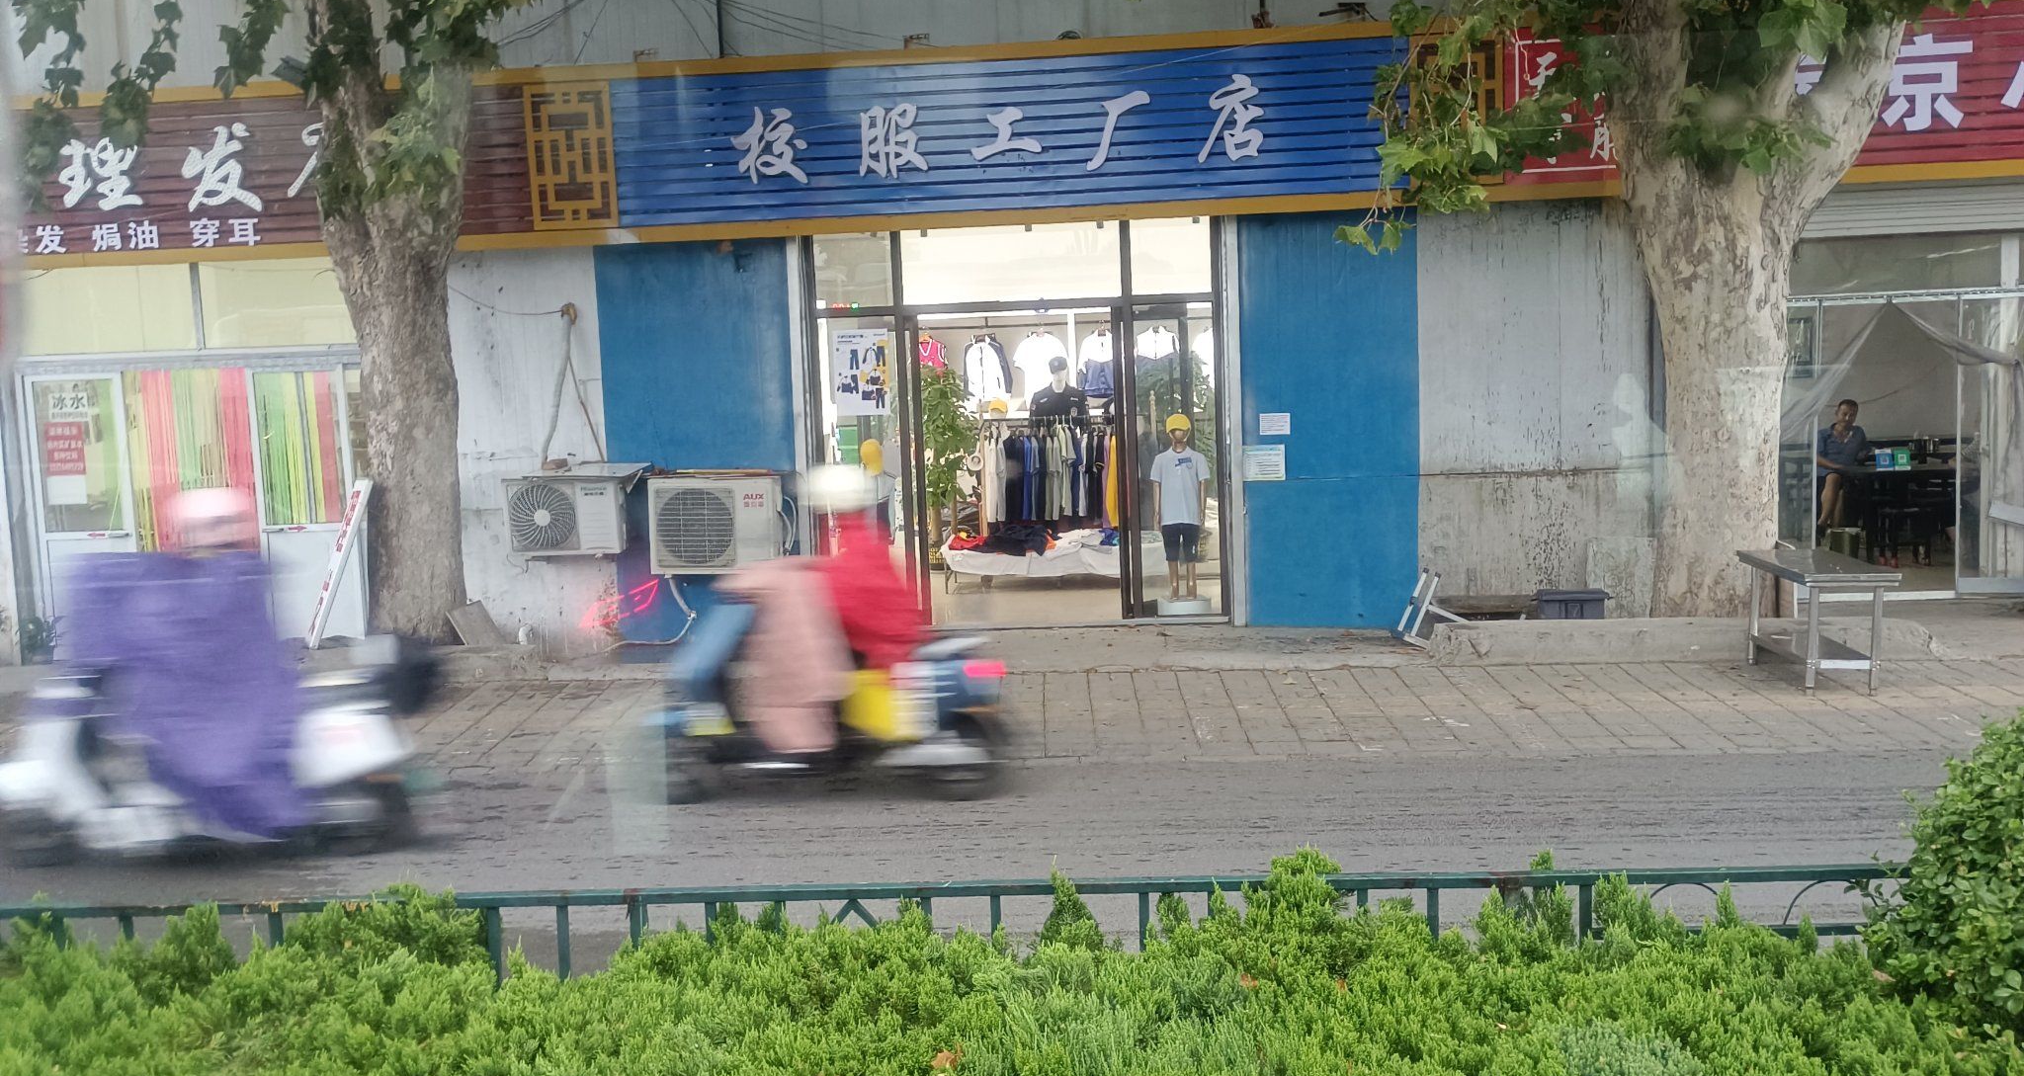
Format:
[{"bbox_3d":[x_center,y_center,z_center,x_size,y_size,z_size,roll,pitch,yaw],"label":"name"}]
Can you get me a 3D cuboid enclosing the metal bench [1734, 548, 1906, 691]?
[{"bbox_3d":[4.714,0.489,11.438,0.527,0.695,1.052,-1,7,1],"label":"metal bench"}]

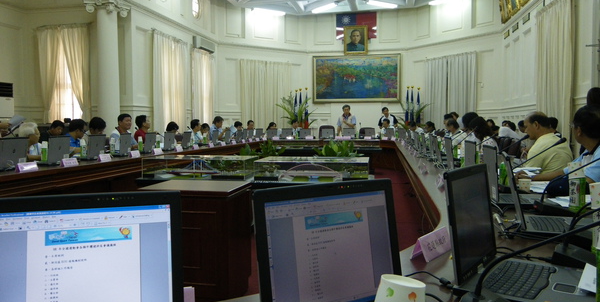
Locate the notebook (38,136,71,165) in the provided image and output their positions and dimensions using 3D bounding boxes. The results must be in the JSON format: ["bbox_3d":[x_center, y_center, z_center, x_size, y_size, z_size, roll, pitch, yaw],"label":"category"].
[{"bbox_3d":[-2.465,0.007,4.775,0.300,0.285,0.330,1,3,9],"label":"notebook"}]

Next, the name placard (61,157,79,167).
[{"bbox_3d":[-2.355,0.123,4.960,0.065,0.068,0.235,0,3,10],"label":"name placard"}]

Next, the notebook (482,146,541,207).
[{"bbox_3d":[1.100,0.128,2.437,0.285,0.298,0.328,0,3,10],"label":"notebook"}]

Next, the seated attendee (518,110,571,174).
[{"bbox_3d":[1.840,0.320,3.780,0.720,1.260,0.520,0,3,10],"label":"seated attendee"}]

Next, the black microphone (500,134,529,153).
[{"bbox_3d":[1.500,0.051,3.520,0.380,0.330,0.090,0,3,10],"label":"black microphone"}]

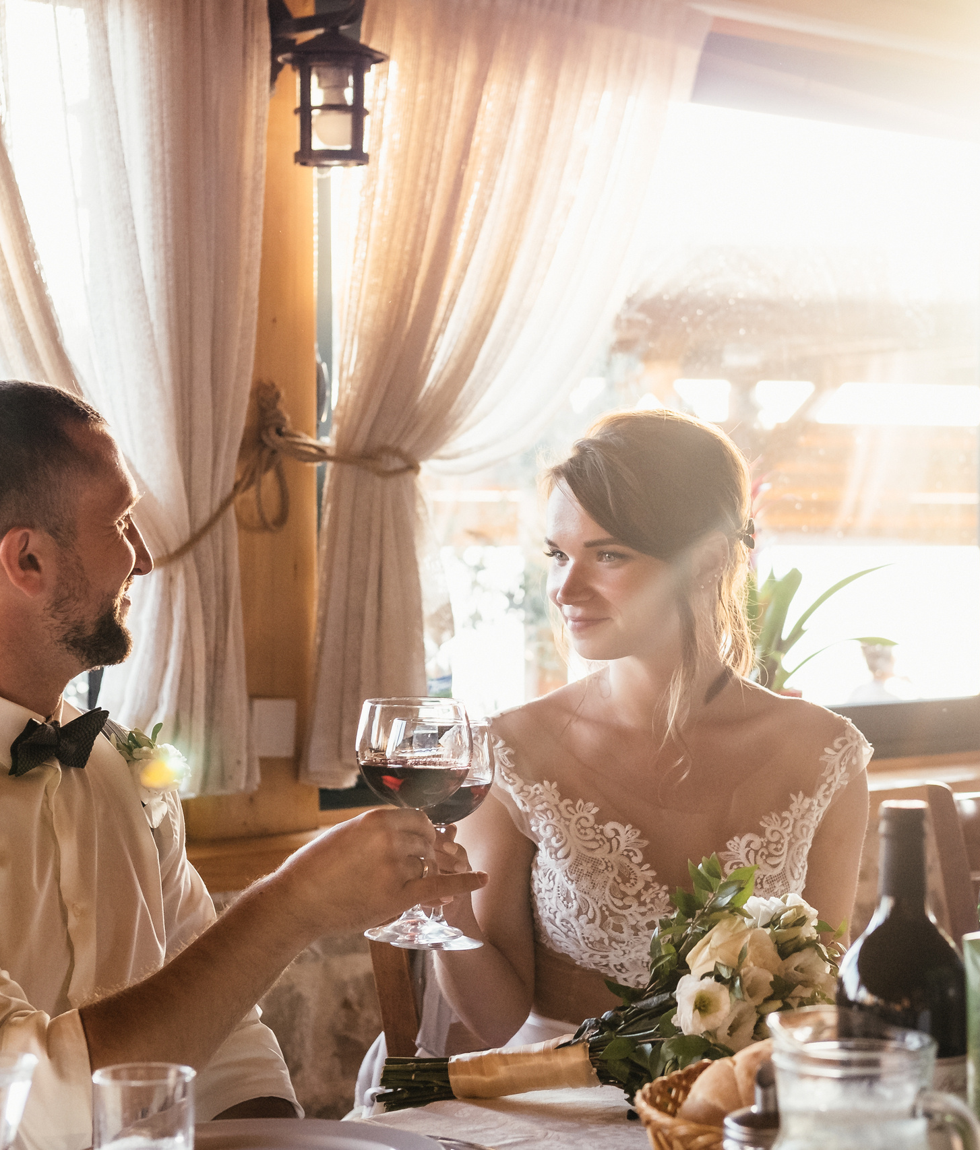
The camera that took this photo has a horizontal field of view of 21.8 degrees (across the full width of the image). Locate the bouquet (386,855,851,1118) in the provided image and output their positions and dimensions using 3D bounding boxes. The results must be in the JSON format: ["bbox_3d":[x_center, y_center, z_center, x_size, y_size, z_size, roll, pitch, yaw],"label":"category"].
[{"bbox_3d":[0.095,0.333,2.030,0.370,0.195,0.190,-8,-3,-6],"label":"bouquet"}]

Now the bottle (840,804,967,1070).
[{"bbox_3d":[0.249,0.287,1.534,0.078,0.303,0.078,0,1,0],"label":"bottle"}]

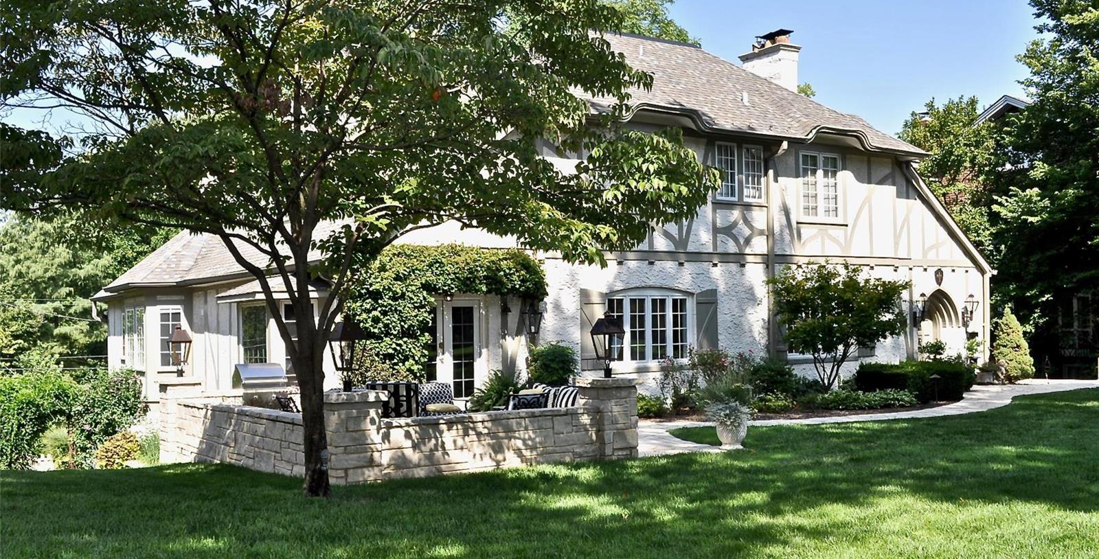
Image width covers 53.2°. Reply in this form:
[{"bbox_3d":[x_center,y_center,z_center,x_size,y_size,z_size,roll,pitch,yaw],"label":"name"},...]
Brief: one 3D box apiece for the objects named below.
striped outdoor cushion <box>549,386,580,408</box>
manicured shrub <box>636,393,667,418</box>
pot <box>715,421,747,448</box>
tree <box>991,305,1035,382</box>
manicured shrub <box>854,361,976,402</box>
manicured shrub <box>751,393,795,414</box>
[{"bbox_3d":[0.181,1.539,14.000,0.180,0.420,0.460,18,-12,-31],"label":"striped outdoor cushion"},{"bbox_3d":[1.693,2.173,18.900,0.650,0.440,0.620,0,-2,-35],"label":"manicured shrub"},{"bbox_3d":[2.394,2.028,14.400,0.410,0.380,0.410,-1,-2,0],"label":"pot"},{"bbox_3d":[11.067,1.568,26.200,1.020,1.800,1.020,0,-2,-35],"label":"tree"},{"bbox_3d":[7.513,2.046,22.199,3.000,0.780,1.750,1,-3,-33],"label":"manicured shrub"},{"bbox_3d":[3.968,2.185,19.400,0.740,0.380,0.660,1,-3,-33],"label":"manicured shrub"}]

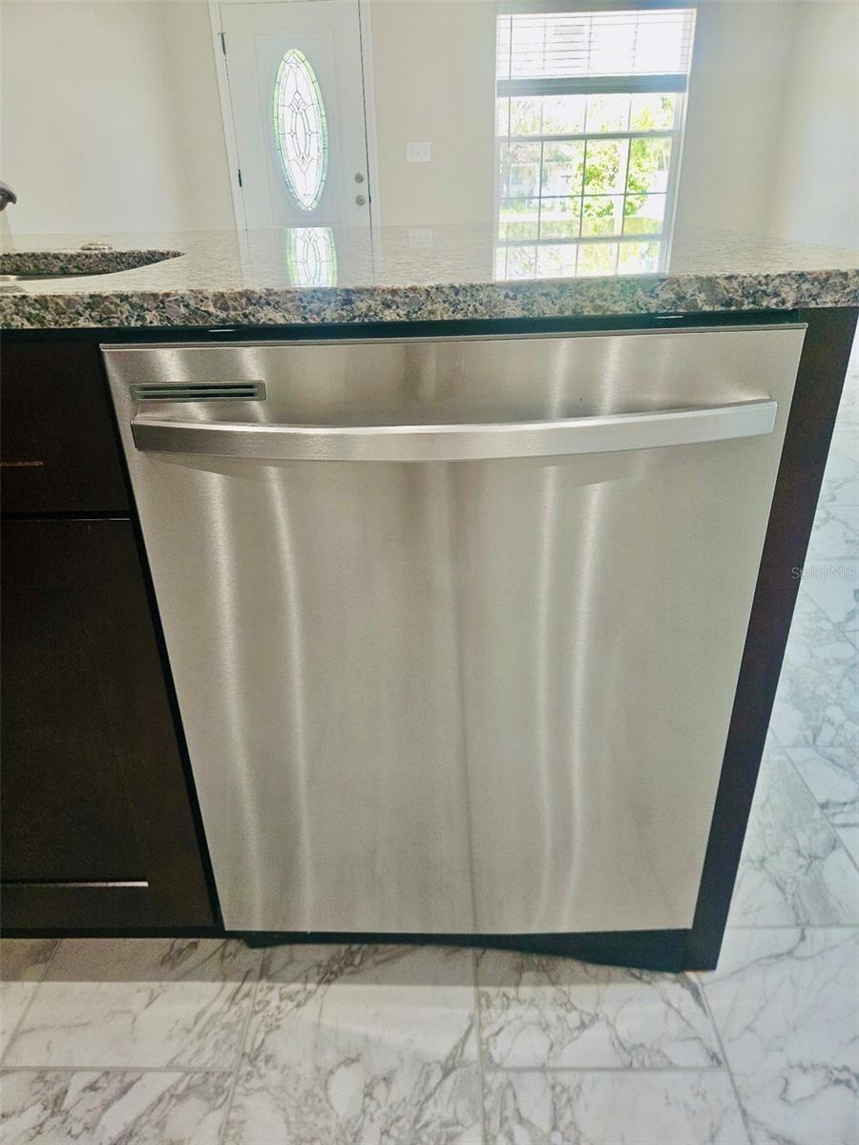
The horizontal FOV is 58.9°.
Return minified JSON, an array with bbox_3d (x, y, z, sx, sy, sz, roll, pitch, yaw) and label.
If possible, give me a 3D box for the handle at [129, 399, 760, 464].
[{"bbox_3d":[0.018,-0.121,0.657,0.565,0.028,0.060,-1,27,1],"label":"handle"}]

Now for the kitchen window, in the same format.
[{"bbox_3d":[1.097,-2.991,5.241,1.310,1.580,0.120,-1,27,1],"label":"kitchen window"}]

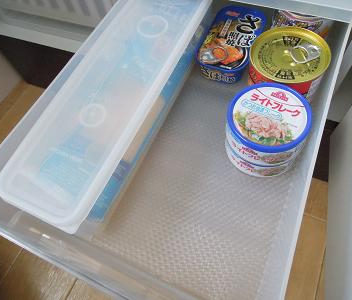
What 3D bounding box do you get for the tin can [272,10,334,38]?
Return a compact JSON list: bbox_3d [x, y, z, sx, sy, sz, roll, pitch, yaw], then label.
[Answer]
[{"bbox_3d":[0.155,-0.163,0.343,0.071,0.052,0.071,-4,64,7],"label":"tin can"}]

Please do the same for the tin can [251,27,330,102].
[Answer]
[{"bbox_3d":[0.120,-0.086,0.308,0.077,0.058,0.077,-4,64,7],"label":"tin can"}]

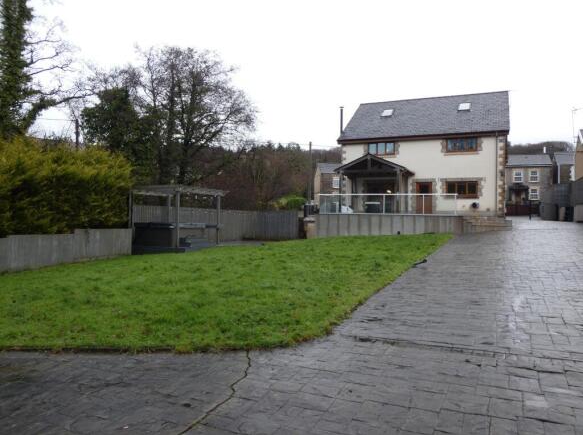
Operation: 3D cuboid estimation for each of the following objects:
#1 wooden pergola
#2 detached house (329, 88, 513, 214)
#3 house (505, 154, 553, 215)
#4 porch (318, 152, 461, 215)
[{"bbox_3d":[-5.098,-0.037,20.704,2.650,2.563,4.450,1,0,16],"label":"wooden pergola"},{"bbox_3d":[9.884,-4.326,32.827,10.346,8.636,10.617,1,0,24],"label":"detached house"},{"bbox_3d":[30.957,-4.703,60.726,6.028,7.241,6.200,1,0,20],"label":"house"},{"bbox_3d":[6.076,-1.976,27.018,7.526,3.668,4.800,1,0,24],"label":"porch"}]

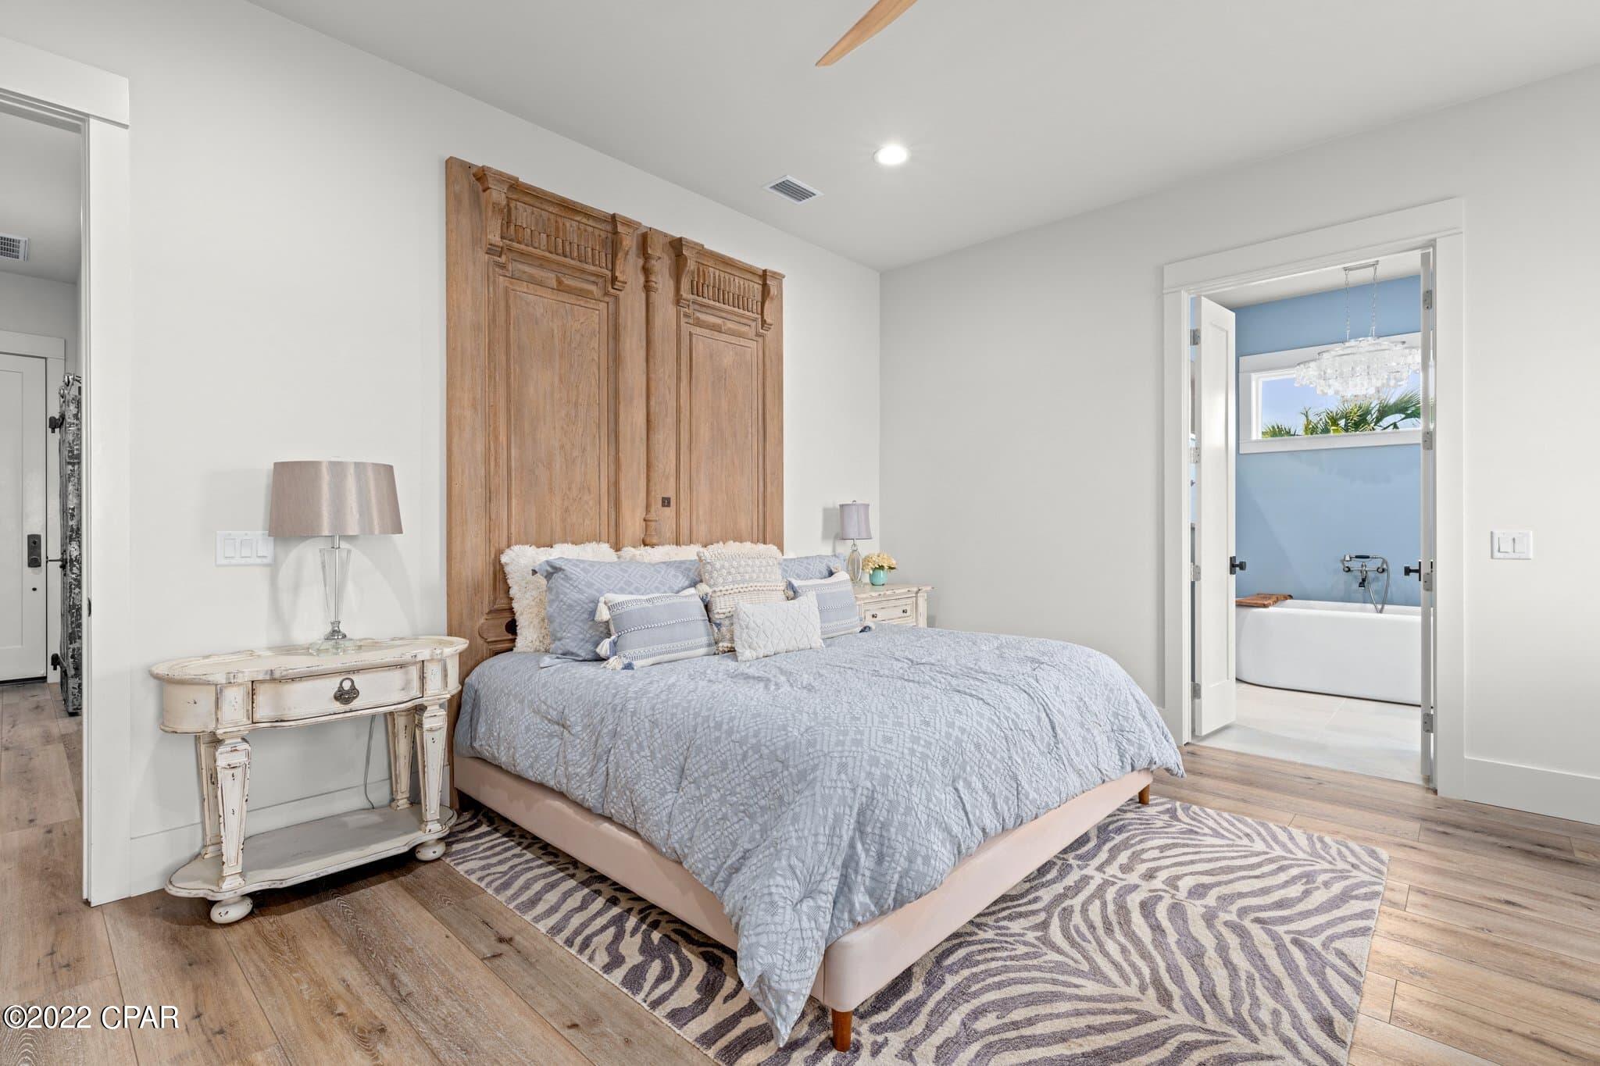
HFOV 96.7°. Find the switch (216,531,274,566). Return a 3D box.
[{"bbox_3d":[-1.935,0.055,2.482,0.010,0.121,0.163,0,0,44],"label":"switch"}]

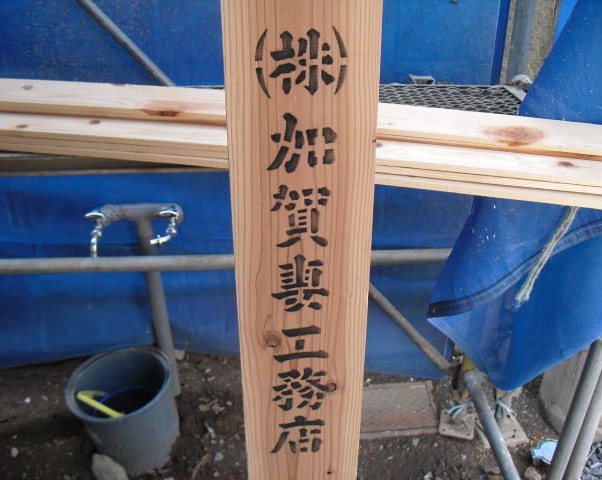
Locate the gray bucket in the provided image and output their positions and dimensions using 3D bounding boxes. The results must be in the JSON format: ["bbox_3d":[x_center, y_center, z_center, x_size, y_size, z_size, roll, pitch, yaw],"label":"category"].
[{"bbox_3d":[-0.535,0.541,2.085,0.318,0.270,0.318,-5,31,3],"label":"gray bucket"}]

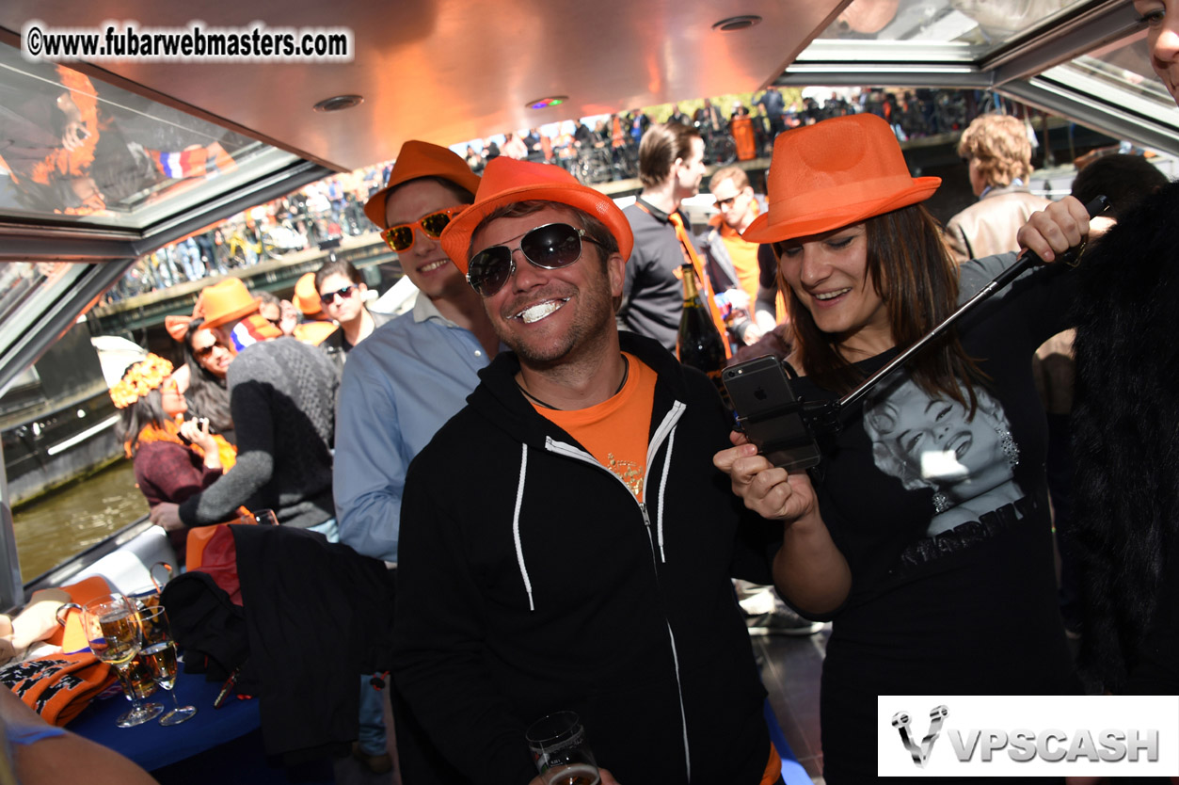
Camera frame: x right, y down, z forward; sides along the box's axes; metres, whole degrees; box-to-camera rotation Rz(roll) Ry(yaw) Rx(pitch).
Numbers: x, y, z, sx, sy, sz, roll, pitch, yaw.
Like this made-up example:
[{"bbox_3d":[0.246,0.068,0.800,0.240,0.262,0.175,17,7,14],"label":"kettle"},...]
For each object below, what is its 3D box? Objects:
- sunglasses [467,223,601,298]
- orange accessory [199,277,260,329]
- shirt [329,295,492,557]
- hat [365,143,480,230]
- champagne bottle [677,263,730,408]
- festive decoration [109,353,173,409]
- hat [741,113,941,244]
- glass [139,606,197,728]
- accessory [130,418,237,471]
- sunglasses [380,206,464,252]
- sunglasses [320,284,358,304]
[{"bbox_3d":[-0.050,-0.137,1.125,0.152,0.056,0.145,-18,-19,21],"label":"sunglasses"},{"bbox_3d":[-1.373,-0.336,3.500,0.275,0.135,0.235,-25,7,-29],"label":"orange accessory"},{"bbox_3d":[-0.185,0.185,1.710,0.530,0.720,0.320,-13,8,-11],"label":"shirt"},{"bbox_3d":[-0.304,-0.398,1.740,0.245,0.123,0.275,-14,-2,7],"label":"hat"},{"bbox_3d":[0.292,-0.144,2.340,0.115,0.370,0.115,-13,9,-3],"label":"champagne bottle"},{"bbox_3d":[-1.536,-0.040,3.150,0.240,0.092,0.220,-34,12,-14],"label":"festive decoration"},{"bbox_3d":[0.313,-0.270,1.160,0.245,0.123,0.275,6,29,43],"label":"hat"},{"bbox_3d":[-0.637,0.407,1.370,0.059,0.162,0.059,-13,9,-3],"label":"glass"},{"bbox_3d":[-1.372,0.180,3.100,0.360,0.220,0.280,-14,9,-13],"label":"accessory"},{"bbox_3d":[-0.269,-0.292,1.628,0.148,0.050,0.145,-13,9,24],"label":"sunglasses"},{"bbox_3d":[-0.951,-0.386,3.581,0.145,0.046,0.145,-15,7,14],"label":"sunglasses"}]

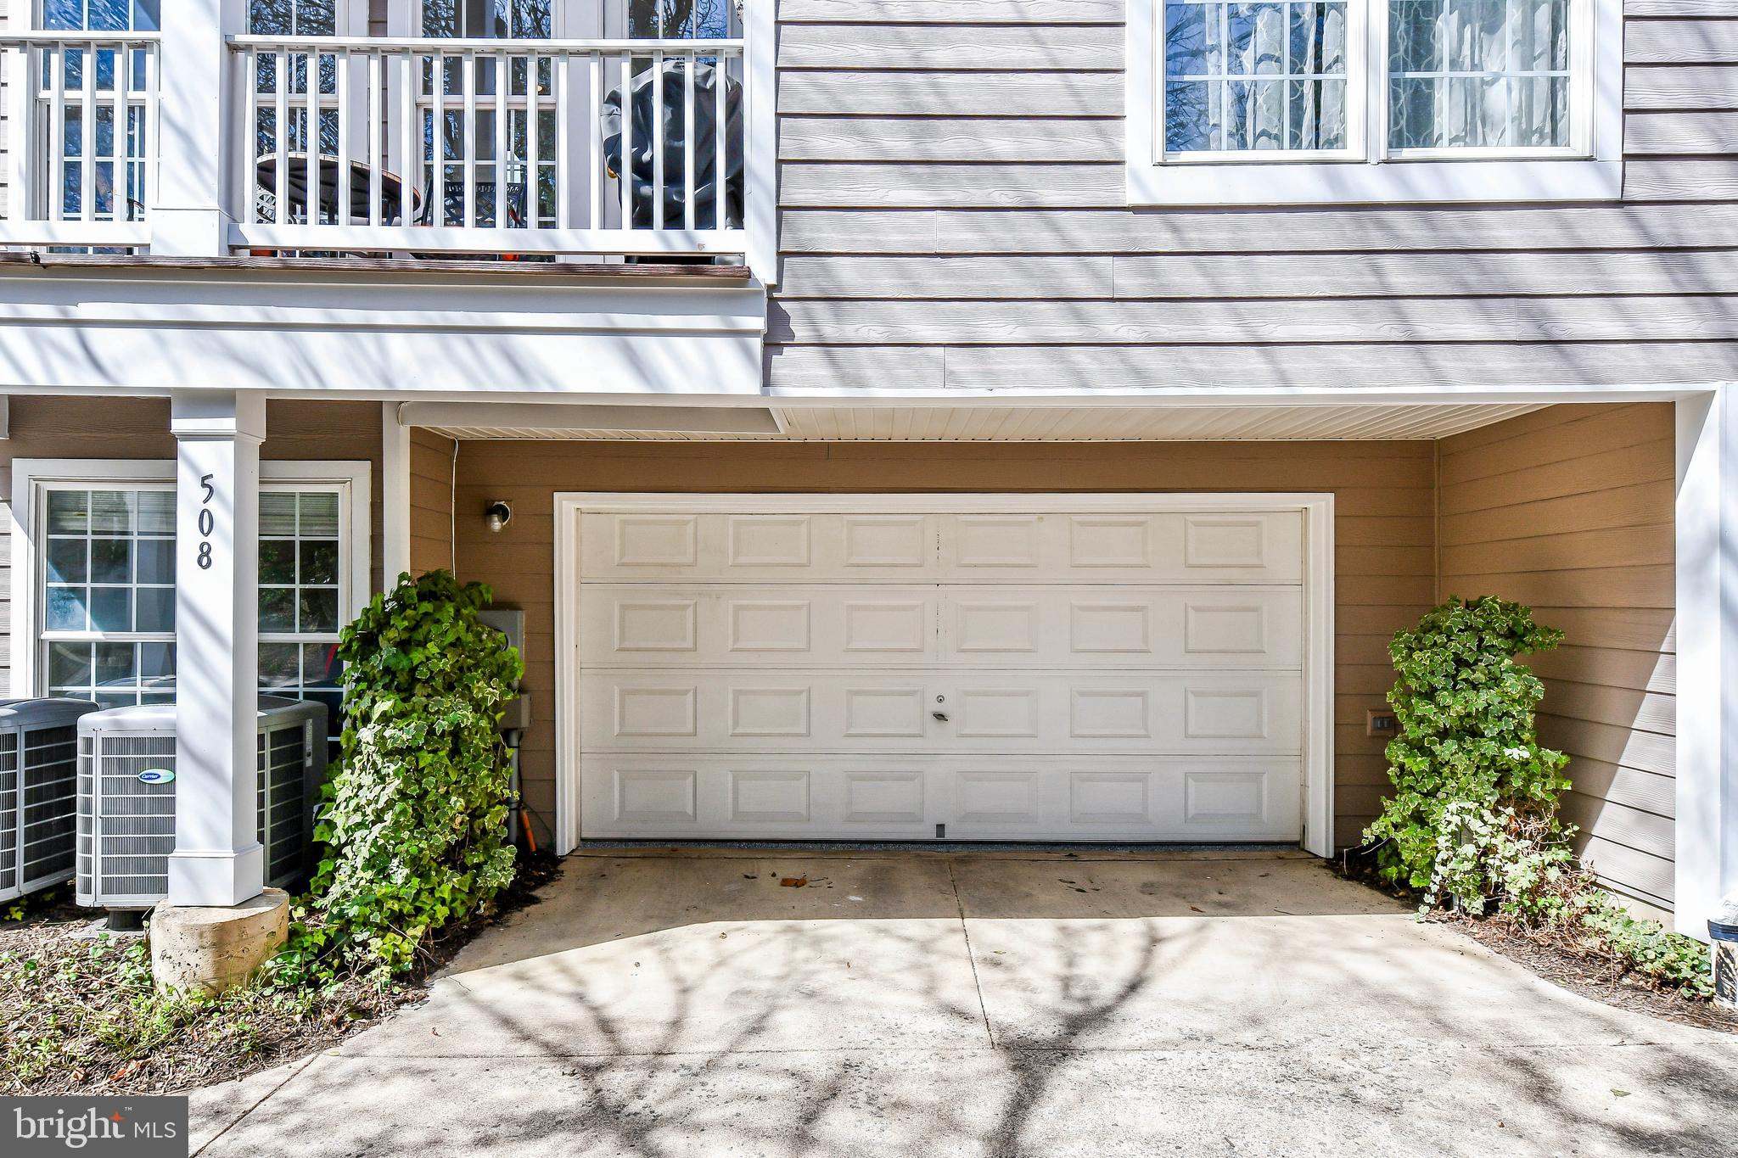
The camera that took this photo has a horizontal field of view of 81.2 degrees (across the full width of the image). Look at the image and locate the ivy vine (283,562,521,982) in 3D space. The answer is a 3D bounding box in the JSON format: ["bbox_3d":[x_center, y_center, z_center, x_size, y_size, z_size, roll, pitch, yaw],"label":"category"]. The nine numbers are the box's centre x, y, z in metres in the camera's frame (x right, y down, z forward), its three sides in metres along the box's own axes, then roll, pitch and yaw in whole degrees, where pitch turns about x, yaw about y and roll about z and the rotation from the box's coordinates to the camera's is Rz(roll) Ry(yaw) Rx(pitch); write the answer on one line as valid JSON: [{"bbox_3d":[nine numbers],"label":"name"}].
[{"bbox_3d":[-2.240,0.790,4.960,0.980,1.670,0.950,0,0,0],"label":"ivy vine"}]

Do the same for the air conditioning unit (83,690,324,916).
[{"bbox_3d":[-3.080,1.000,4.800,0.770,0.880,0.770,0,0,2],"label":"air conditioning unit"}]

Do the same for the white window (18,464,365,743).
[{"bbox_3d":[-3.760,0.310,5.660,2.000,1.920,0.130,0,0,0],"label":"white window"}]

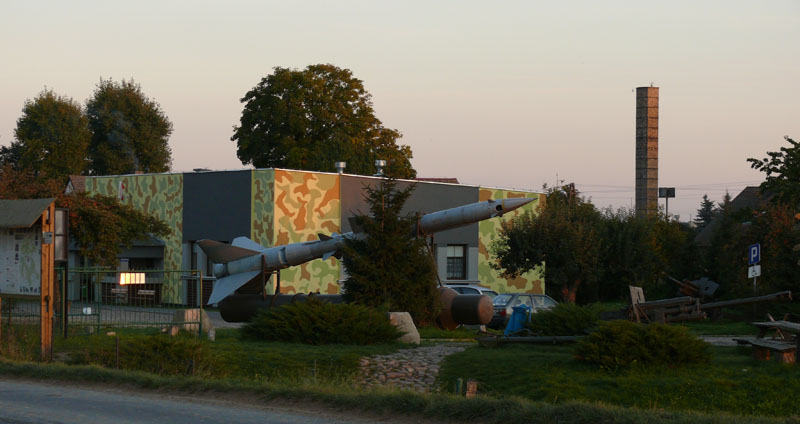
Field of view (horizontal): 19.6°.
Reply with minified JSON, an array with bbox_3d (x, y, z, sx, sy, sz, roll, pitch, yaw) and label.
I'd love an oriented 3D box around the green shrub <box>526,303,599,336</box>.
[{"bbox_3d":[3.926,2.604,55.488,1.801,0.861,1.600,0,-1,4],"label":"green shrub"}]

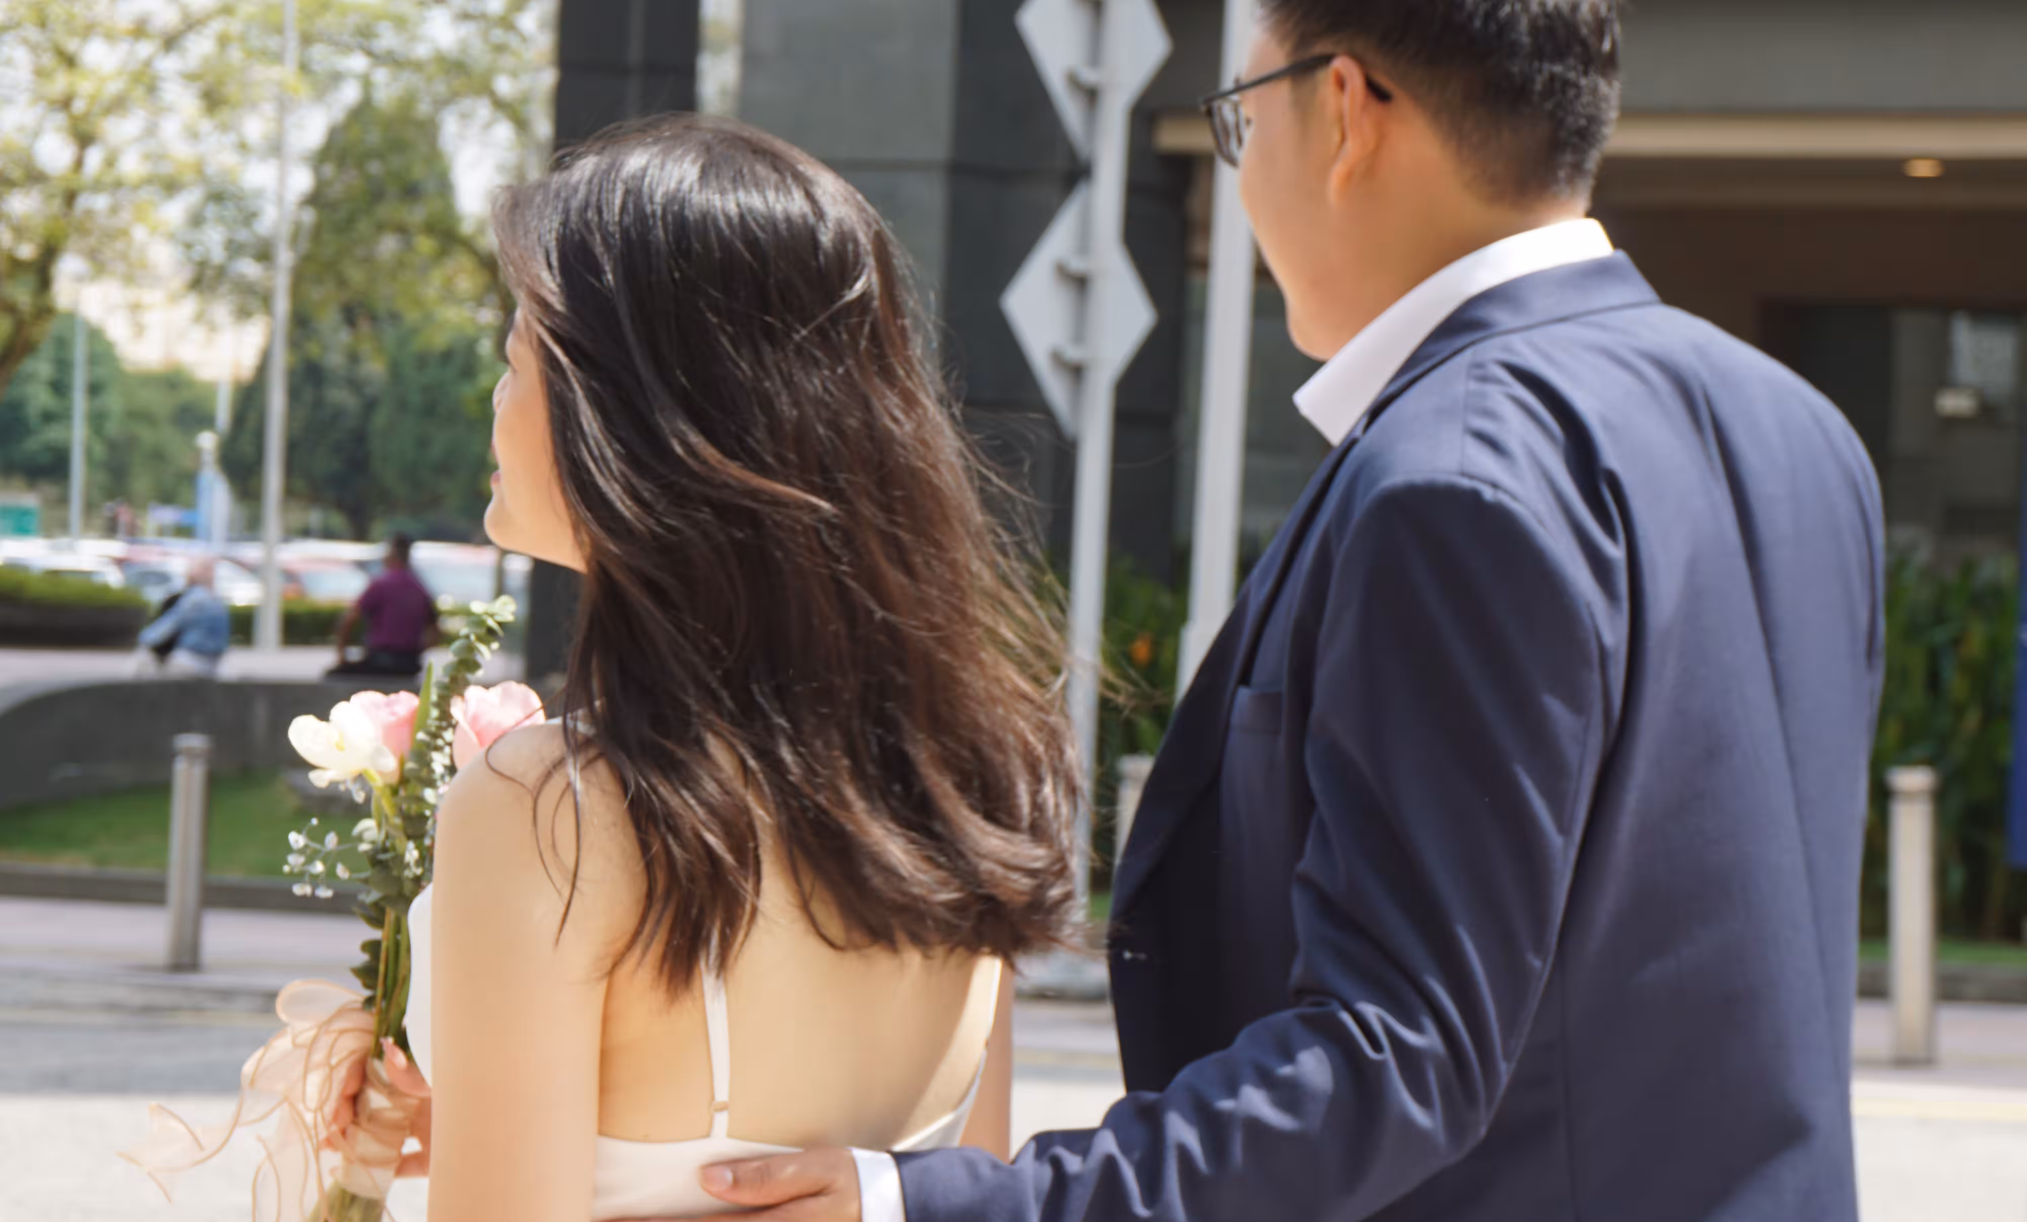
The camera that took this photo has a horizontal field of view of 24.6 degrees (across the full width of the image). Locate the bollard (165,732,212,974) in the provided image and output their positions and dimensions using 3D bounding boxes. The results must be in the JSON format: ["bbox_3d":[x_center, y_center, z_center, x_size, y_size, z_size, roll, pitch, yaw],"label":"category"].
[{"bbox_3d":[-2.947,0.866,16.600,0.135,0.850,0.135,3,1,0],"label":"bollard"}]

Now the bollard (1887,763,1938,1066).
[{"bbox_3d":[2.553,0.867,13.200,0.135,0.850,0.135,1,1,0],"label":"bollard"}]

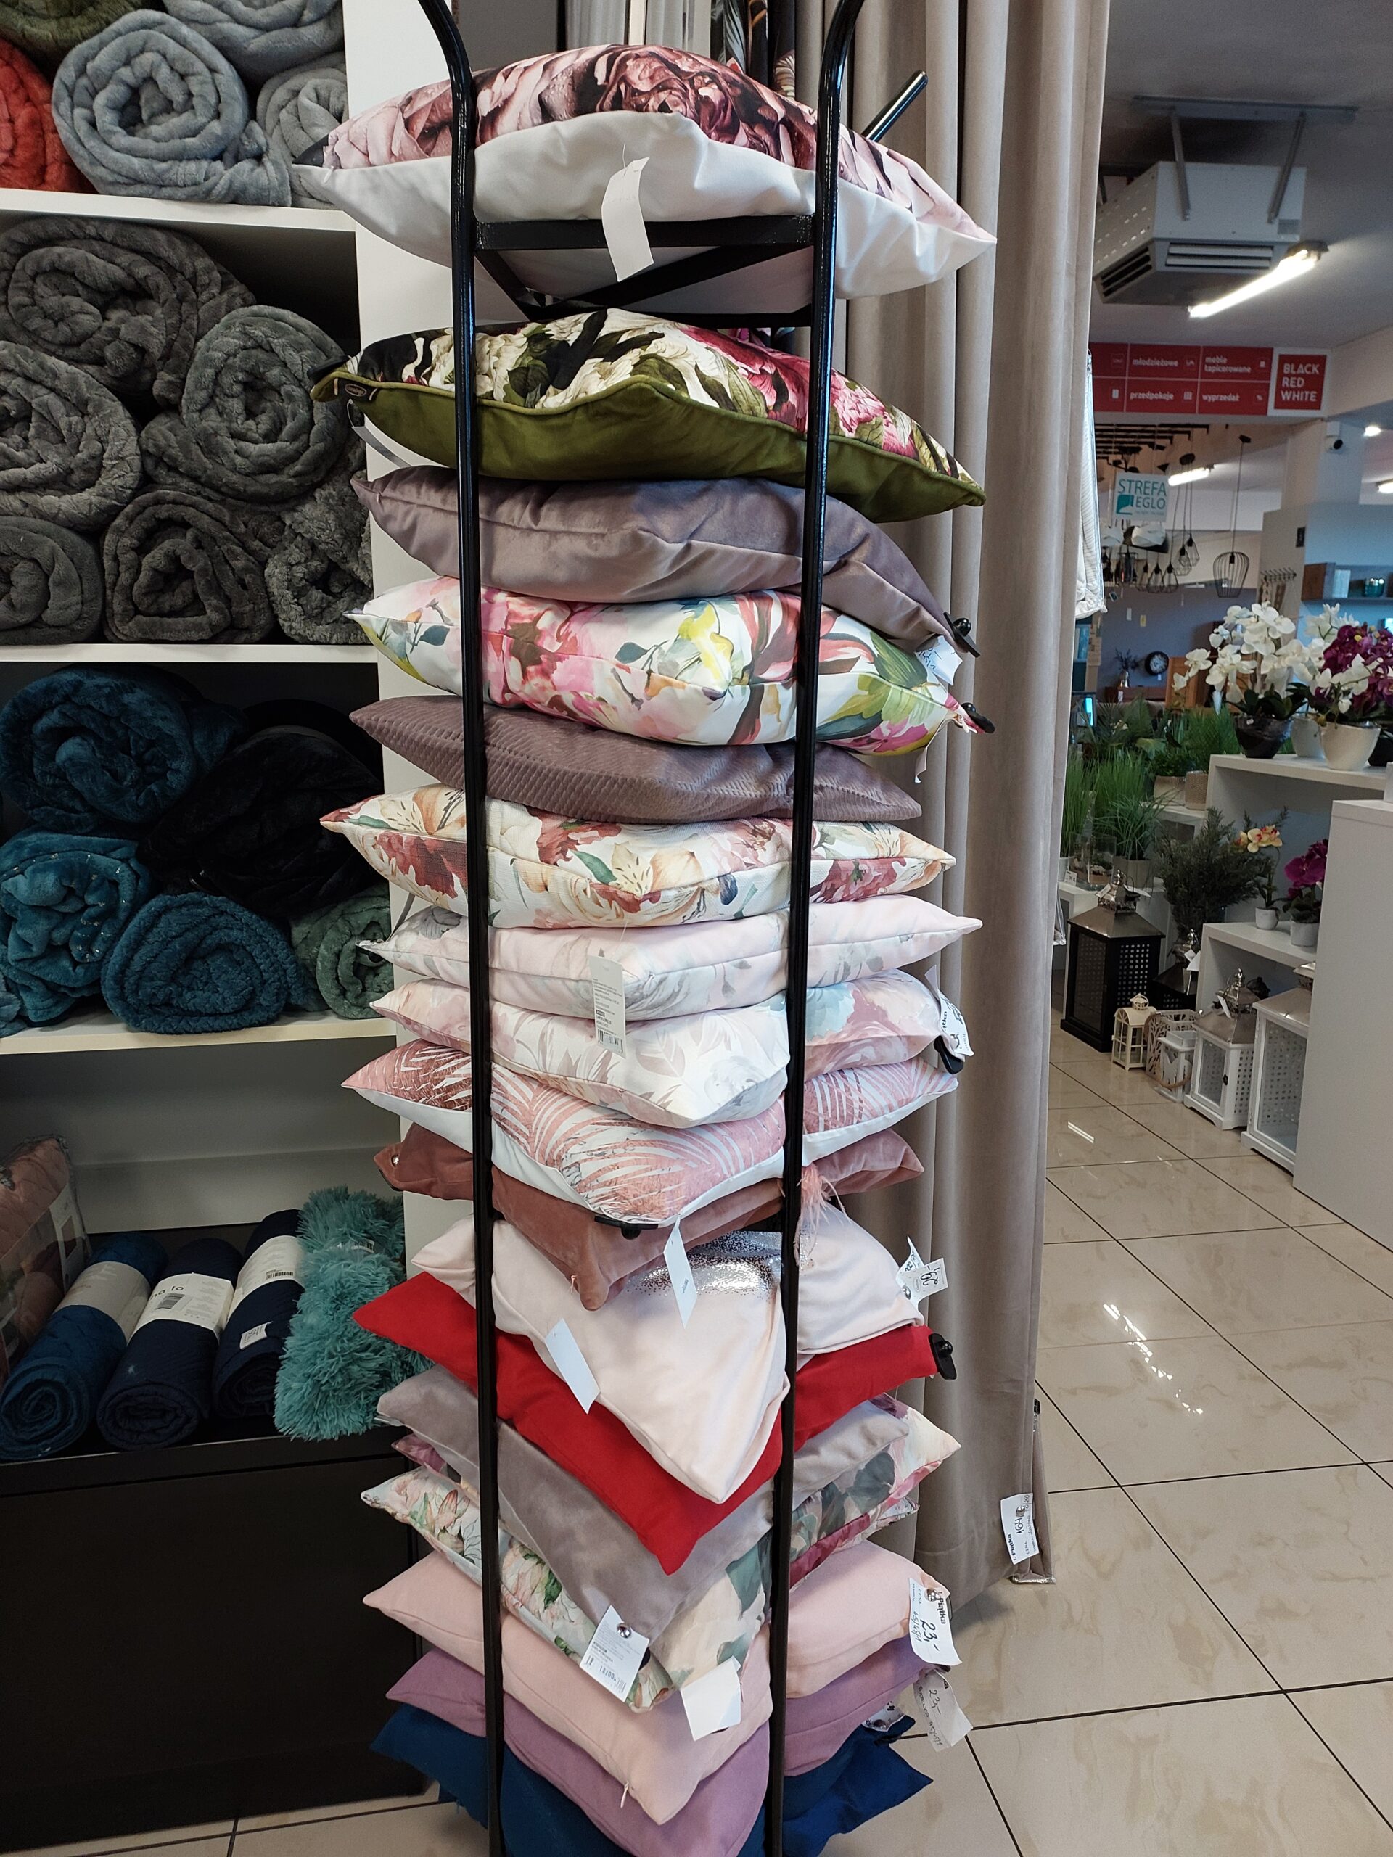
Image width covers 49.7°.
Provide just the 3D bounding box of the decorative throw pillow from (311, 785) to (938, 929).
[{"bbox_3d":[-0.056,-0.072,1.393,0.405,0.125,0.405,12,15,40],"label":"decorative throw pillow"}]

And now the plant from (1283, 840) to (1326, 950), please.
[{"bbox_3d":[1.798,-0.110,4.387,0.150,0.320,0.170,-10,15,-40],"label":"plant"}]

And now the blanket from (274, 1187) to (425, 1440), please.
[{"bbox_3d":[-0.441,0.479,1.989,0.180,0.160,0.470,-2,12,-10],"label":"blanket"}]

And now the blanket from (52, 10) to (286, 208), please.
[{"bbox_3d":[-0.536,-0.820,1.618,0.210,0.175,0.400,-2,12,-11],"label":"blanket"}]

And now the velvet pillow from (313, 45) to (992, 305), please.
[{"bbox_3d":[-0.043,-0.632,1.279,0.415,0.170,0.415,14,14,38],"label":"velvet pillow"}]

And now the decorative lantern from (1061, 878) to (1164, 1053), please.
[{"bbox_3d":[1.401,0.102,5.044,0.225,0.570,0.260,-3,12,-14],"label":"decorative lantern"}]

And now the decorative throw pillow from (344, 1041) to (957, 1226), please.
[{"bbox_3d":[-0.045,0.157,1.494,0.430,0.125,0.430,13,17,43],"label":"decorative throw pillow"}]

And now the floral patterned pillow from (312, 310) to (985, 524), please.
[{"bbox_3d":[-0.038,-0.439,1.329,0.430,0.150,0.430,18,15,41],"label":"floral patterned pillow"}]

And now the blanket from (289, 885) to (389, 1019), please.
[{"bbox_3d":[-0.411,0.003,1.750,0.130,0.120,0.330,-4,13,-20],"label":"blanket"}]

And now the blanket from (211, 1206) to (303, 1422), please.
[{"bbox_3d":[-0.519,0.468,1.868,0.115,0.100,0.380,-1,13,-9],"label":"blanket"}]

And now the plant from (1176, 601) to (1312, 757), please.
[{"bbox_3d":[1.677,-0.764,4.600,0.330,0.475,0.350,-2,12,-10],"label":"plant"}]

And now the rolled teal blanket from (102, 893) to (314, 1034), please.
[{"bbox_3d":[-0.580,-0.004,1.876,0.220,0.154,0.450,-2,12,-10],"label":"rolled teal blanket"}]

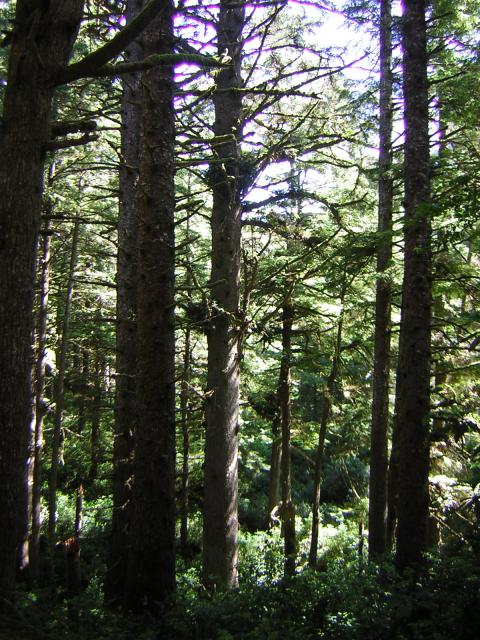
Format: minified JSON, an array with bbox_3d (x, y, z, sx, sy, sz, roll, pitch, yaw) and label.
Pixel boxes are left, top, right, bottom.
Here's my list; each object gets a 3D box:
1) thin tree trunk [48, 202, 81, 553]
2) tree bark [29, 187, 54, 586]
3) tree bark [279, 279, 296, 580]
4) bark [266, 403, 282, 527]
[{"bbox_3d":[-3.159,1.101,12.000,0.140,6.260,0.140,4,-4,-14],"label":"thin tree trunk"},{"bbox_3d":[-2.906,0.977,9.815,0.159,5.722,0.159,2,-4,-16],"label":"tree bark"},{"bbox_3d":[0.726,1.603,9.962,0.189,4.329,0.189,0,-4,4],"label":"tree bark"},{"bbox_3d":[0.673,2.790,12.888,0.232,2.336,0.232,4,-4,4],"label":"bark"}]

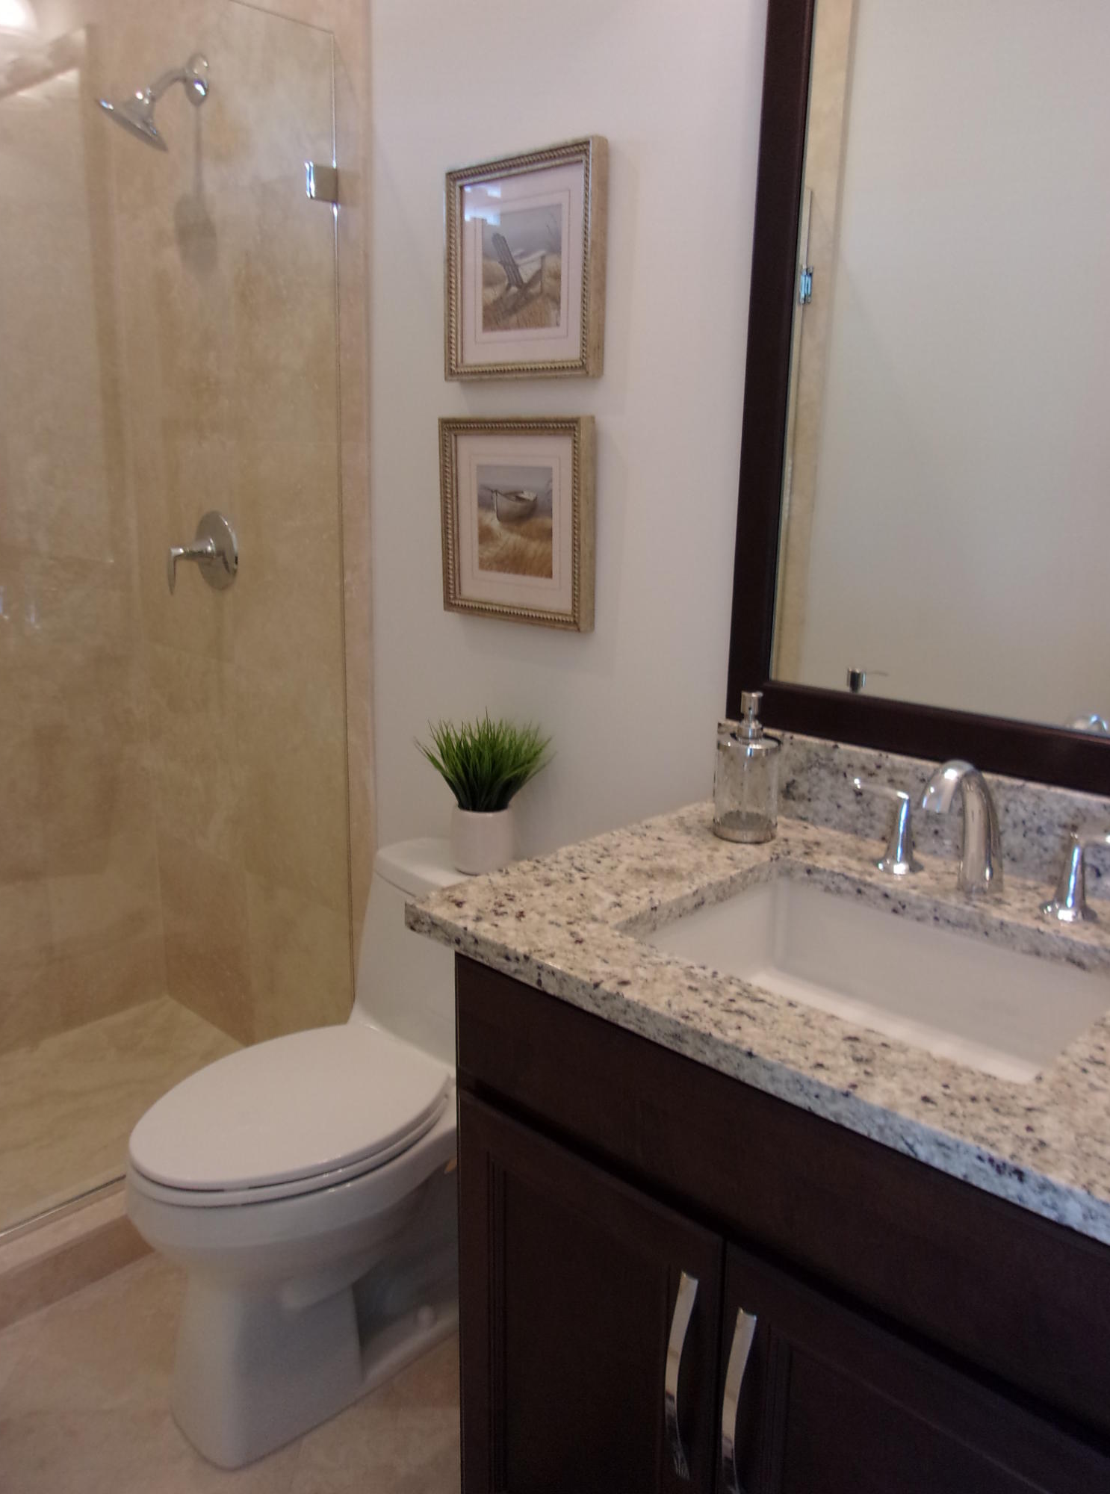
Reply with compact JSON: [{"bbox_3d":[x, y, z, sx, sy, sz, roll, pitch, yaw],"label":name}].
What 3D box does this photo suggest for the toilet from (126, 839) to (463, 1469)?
[{"bbox_3d":[-0.293,0.576,1.745,0.420,0.672,0.715,14,19,42],"label":"toilet"}]

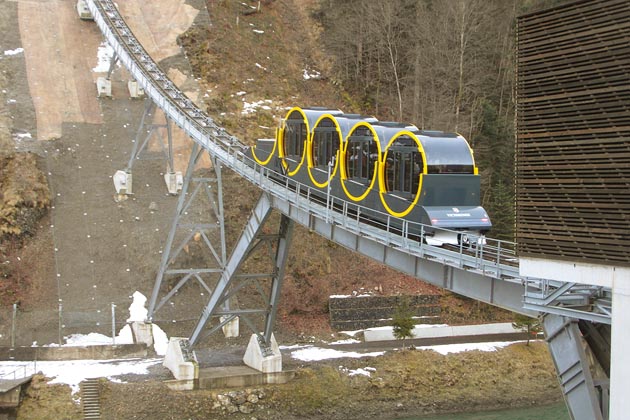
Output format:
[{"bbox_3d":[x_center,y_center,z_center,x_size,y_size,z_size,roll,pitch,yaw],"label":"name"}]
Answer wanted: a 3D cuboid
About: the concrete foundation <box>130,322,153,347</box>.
[{"bbox_3d":[-13.579,9.827,73.278,1.400,2.100,1.500,0,1,-26],"label":"concrete foundation"}]

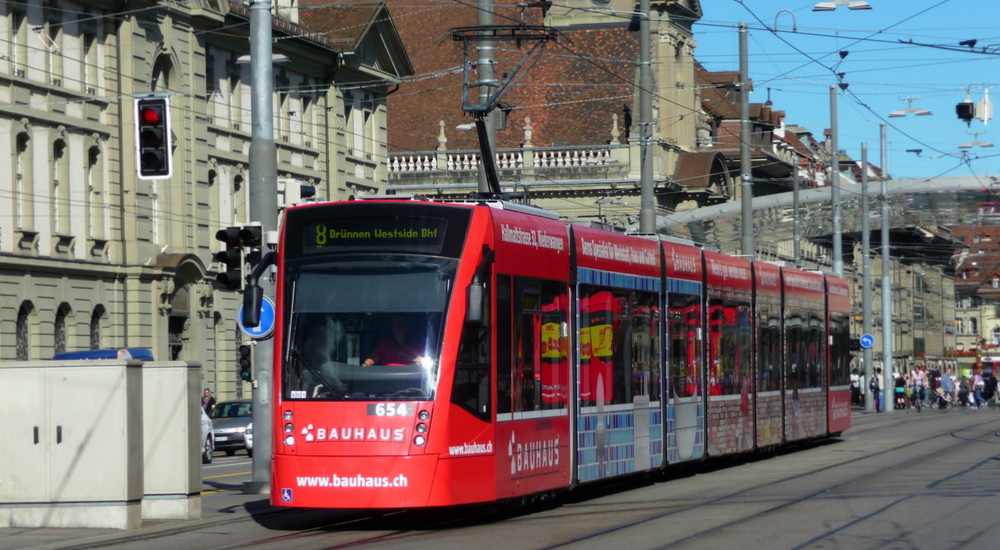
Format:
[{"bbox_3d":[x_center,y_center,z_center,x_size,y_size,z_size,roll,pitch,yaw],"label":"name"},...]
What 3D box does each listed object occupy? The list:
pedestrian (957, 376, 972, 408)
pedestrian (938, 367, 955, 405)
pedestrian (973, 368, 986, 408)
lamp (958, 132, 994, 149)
[{"bbox_3d":[19.618,4.915,156.000,0.500,1.360,0.500,-1,-1,12],"label":"pedestrian"},{"bbox_3d":[18.979,4.777,157.000,0.480,1.670,0.500,-1,-1,12],"label":"pedestrian"},{"bbox_3d":[20.079,4.770,155.000,0.620,1.670,0.500,-1,-1,9],"label":"pedestrian"},{"bbox_3d":[15.480,-4.365,120.000,1.200,0.540,0.400,-1,-1,18],"label":"lamp"}]

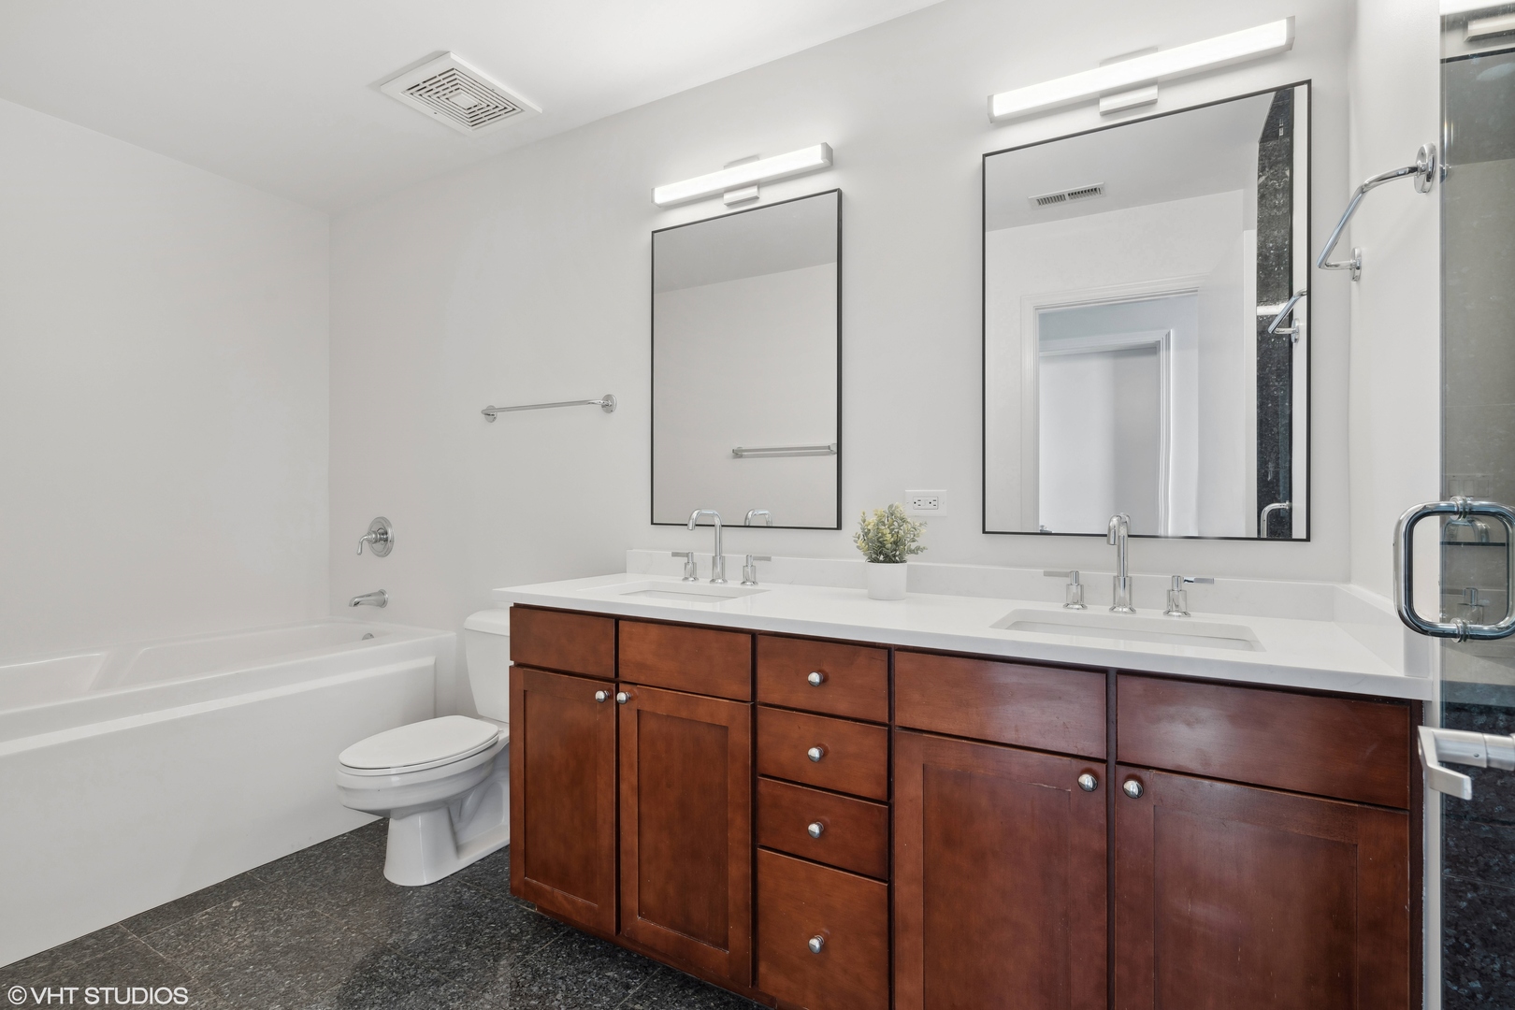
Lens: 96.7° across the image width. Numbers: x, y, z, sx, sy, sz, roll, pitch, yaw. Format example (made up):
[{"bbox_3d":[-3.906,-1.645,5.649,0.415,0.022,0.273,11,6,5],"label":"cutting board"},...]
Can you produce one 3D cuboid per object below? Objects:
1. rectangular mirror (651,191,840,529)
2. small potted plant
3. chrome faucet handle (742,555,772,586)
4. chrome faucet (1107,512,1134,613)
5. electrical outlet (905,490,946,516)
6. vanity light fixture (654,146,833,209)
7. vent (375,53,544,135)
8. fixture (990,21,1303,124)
[{"bbox_3d":[-0.053,-0.412,2.062,0.665,0.961,0.025,0,0,29],"label":"rectangular mirror"},{"bbox_3d":[0.335,0.110,1.706,0.182,0.249,0.175,0,0,29],"label":"small potted plant"},{"bbox_3d":[-0.001,0.193,1.982,0.097,0.086,0.050,0,1,29],"label":"chrome faucet handle"},{"bbox_3d":[0.772,0.129,1.436,0.056,0.217,0.179,0,0,34],"label":"chrome faucet"},{"bbox_3d":[0.448,-0.005,1.791,0.111,0.070,0.009,0,0,29],"label":"electrical outlet"},{"bbox_3d":[-0.059,-0.984,2.040,0.607,0.115,0.065,0,0,29],"label":"vanity light fixture"},{"bbox_3d":[-0.976,-1.341,2.239,0.343,0.019,0.352,0,0,29],"label":"vent"},{"bbox_3d":[0.842,-0.974,1.534,0.600,0.118,0.065,0,0,29],"label":"fixture"}]

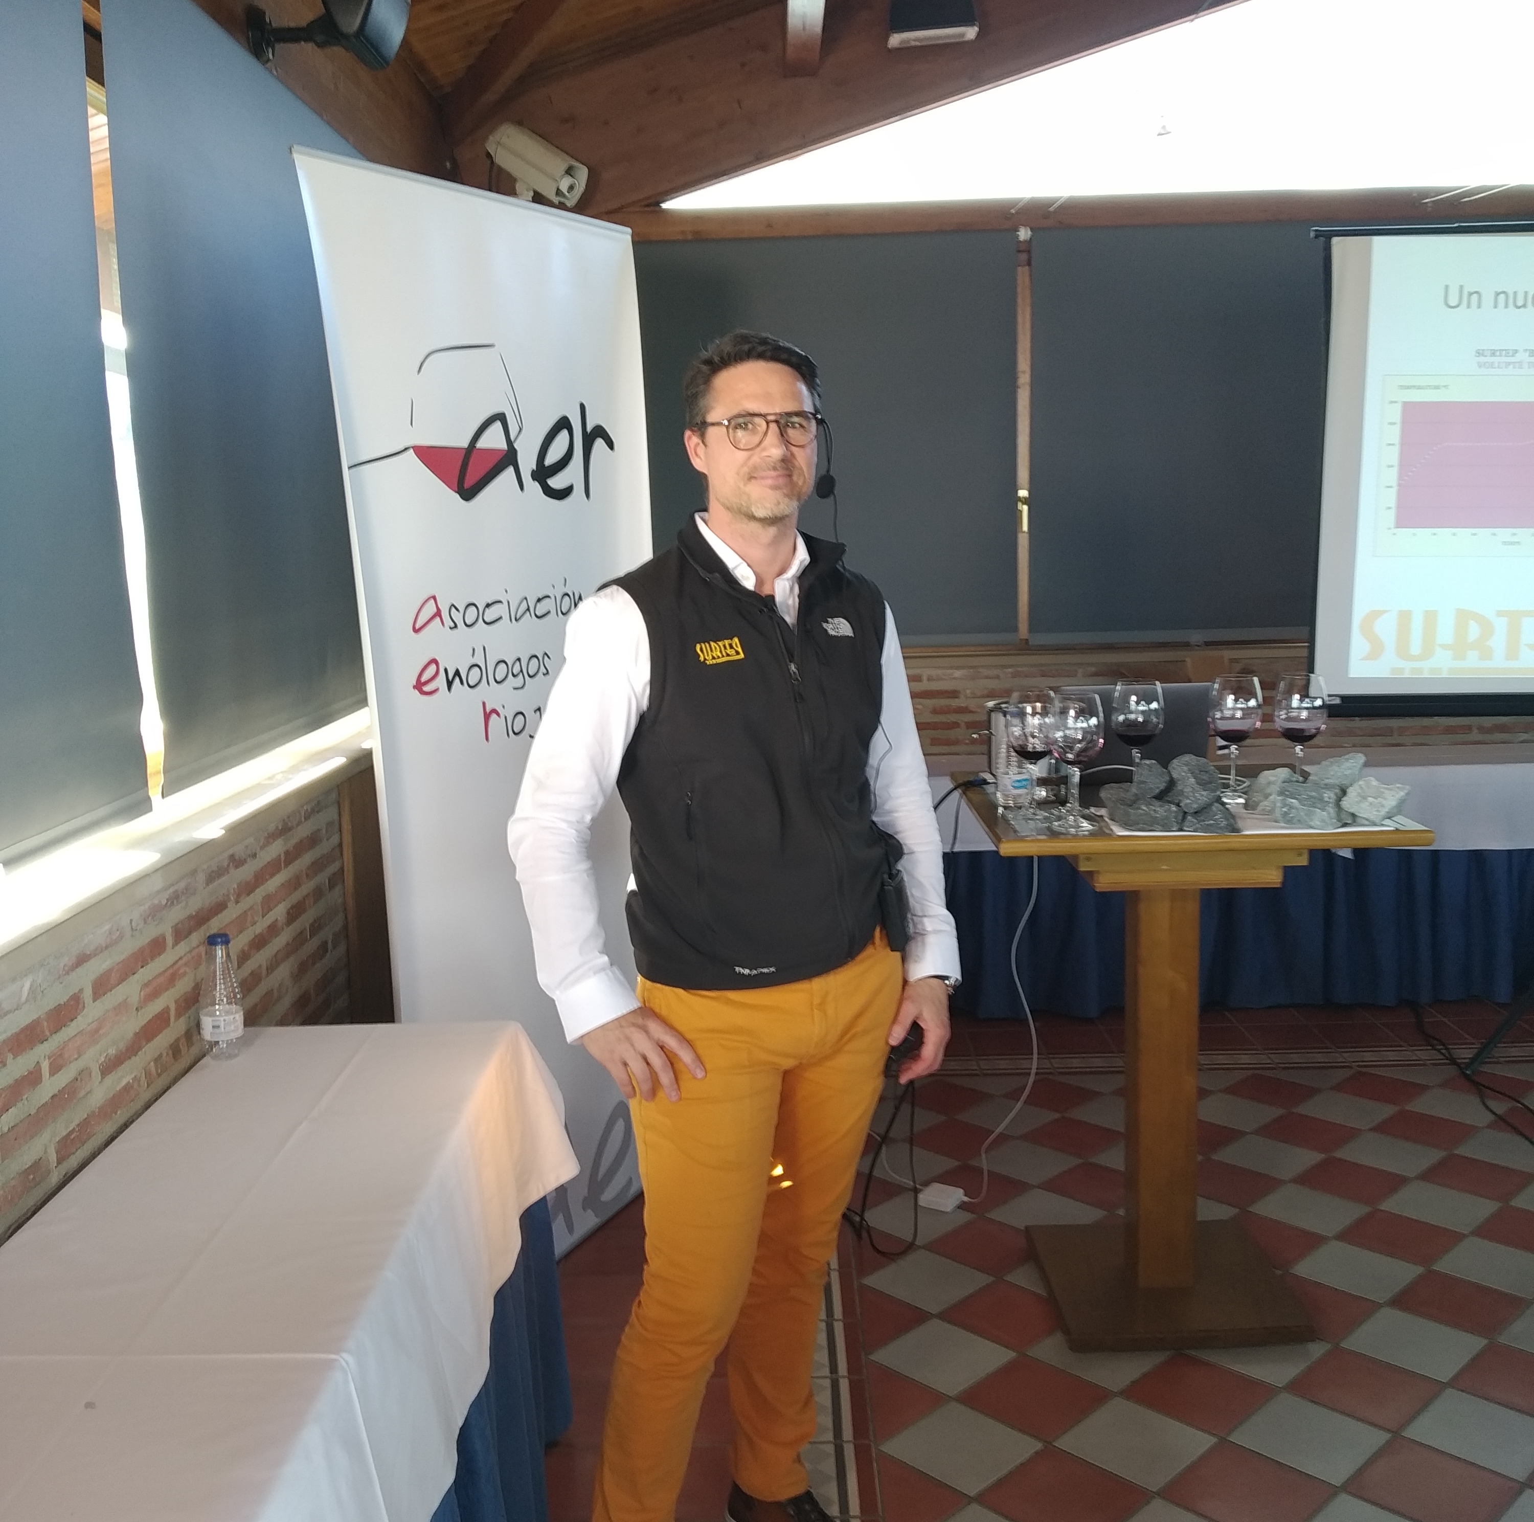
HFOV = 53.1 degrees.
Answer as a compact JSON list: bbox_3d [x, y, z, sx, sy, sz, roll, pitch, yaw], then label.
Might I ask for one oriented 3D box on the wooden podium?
[{"bbox_3d":[0.753,0.558,2.948,0.710,0.985,0.720,-1,8,0],"label":"wooden podium"}]

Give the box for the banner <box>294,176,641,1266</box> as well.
[{"bbox_3d":[-0.482,0.002,3.031,0.100,2.120,0.890,1,8,30],"label":"banner"}]

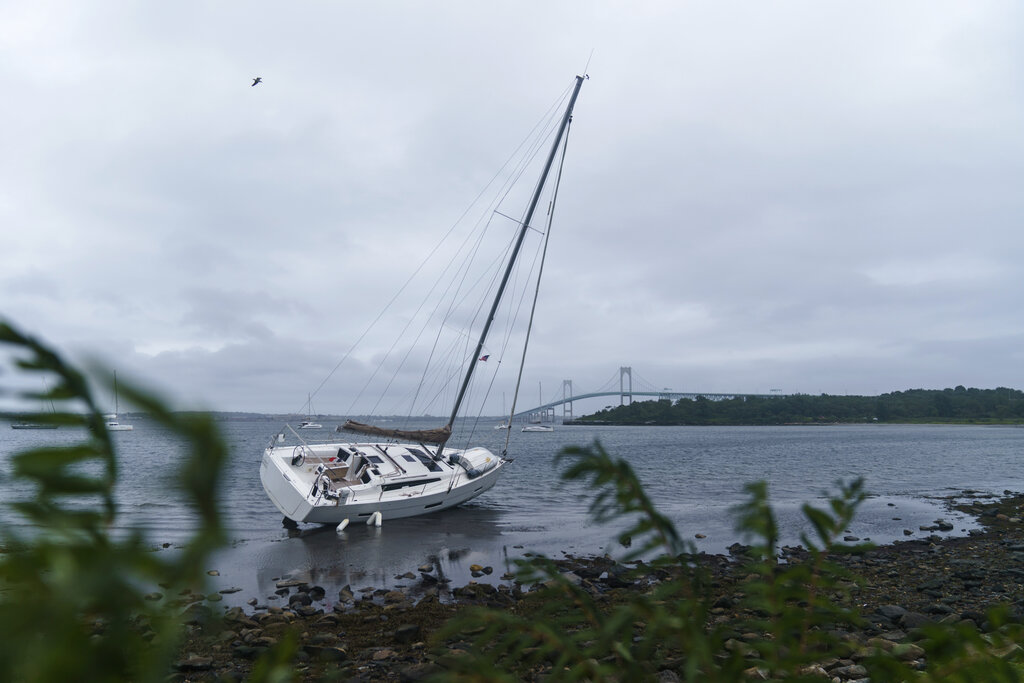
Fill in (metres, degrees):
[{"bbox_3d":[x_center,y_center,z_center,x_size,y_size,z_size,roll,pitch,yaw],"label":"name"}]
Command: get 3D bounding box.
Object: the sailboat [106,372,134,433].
[{"bbox_3d":[-129.747,19.584,223.091,12.000,19.900,6.400,3,-7,-24],"label":"sailboat"}]

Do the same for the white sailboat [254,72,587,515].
[{"bbox_3d":[-1.186,-1.400,27.040,4.050,18.928,11.950,31,15,39],"label":"white sailboat"}]

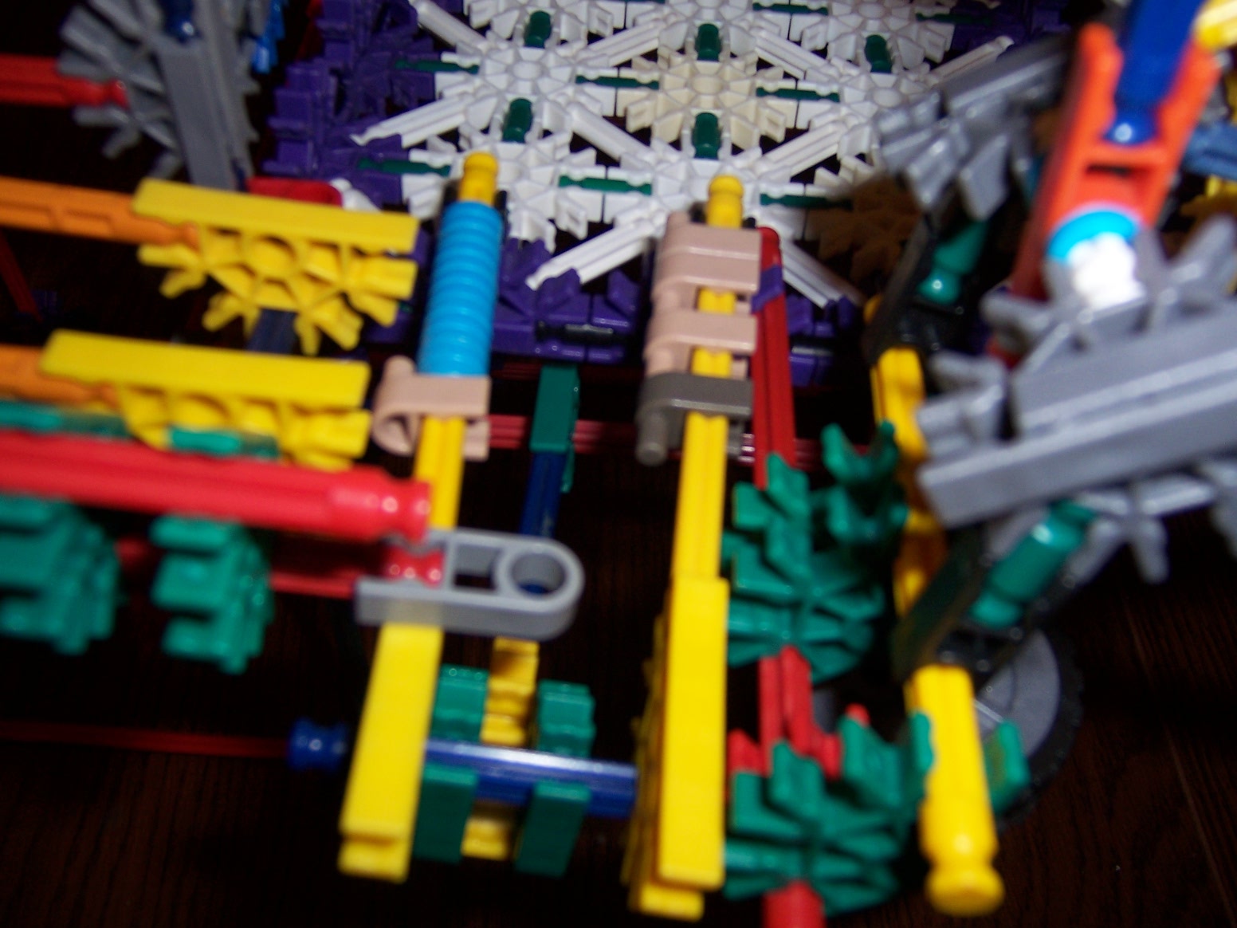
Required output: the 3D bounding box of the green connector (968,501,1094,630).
[{"bbox_3d":[0.041,0.010,0.117,0.006,0.017,0.006,13,47,-10],"label":"green connector"}]

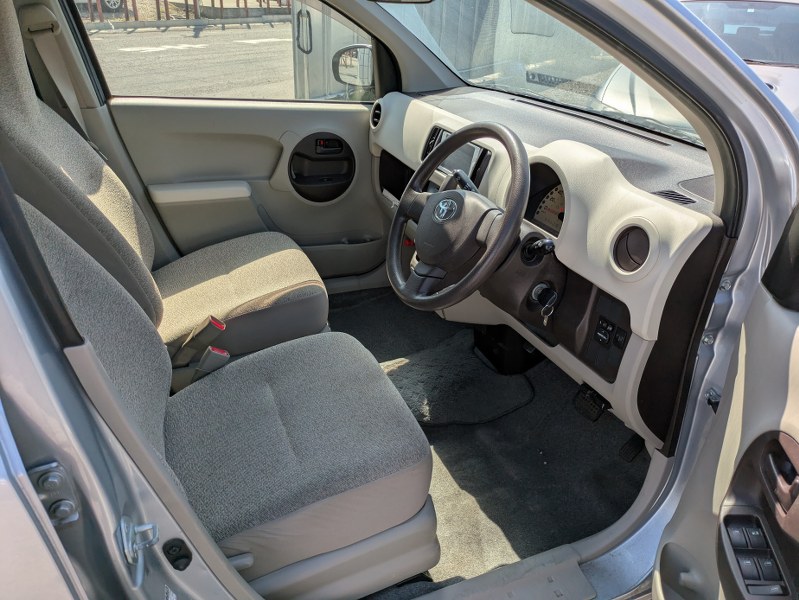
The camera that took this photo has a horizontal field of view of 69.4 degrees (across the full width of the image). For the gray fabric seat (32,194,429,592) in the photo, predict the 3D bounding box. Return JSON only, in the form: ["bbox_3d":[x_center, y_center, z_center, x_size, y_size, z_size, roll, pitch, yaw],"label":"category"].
[{"bbox_3d":[-0.404,0.059,0.959,0.870,1.030,0.510,-10,30,-21],"label":"gray fabric seat"}]

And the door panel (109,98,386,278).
[{"bbox_3d":[-0.428,-0.338,1.957,0.910,0.690,0.130,-10,30,-21],"label":"door panel"}]

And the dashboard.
[{"bbox_3d":[0.306,-0.246,1.552,0.500,0.535,1.380,-10,30,-21],"label":"dashboard"}]

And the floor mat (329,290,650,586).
[{"bbox_3d":[0.106,0.216,1.752,0.670,0.140,1.290,-10,30,-21],"label":"floor mat"}]

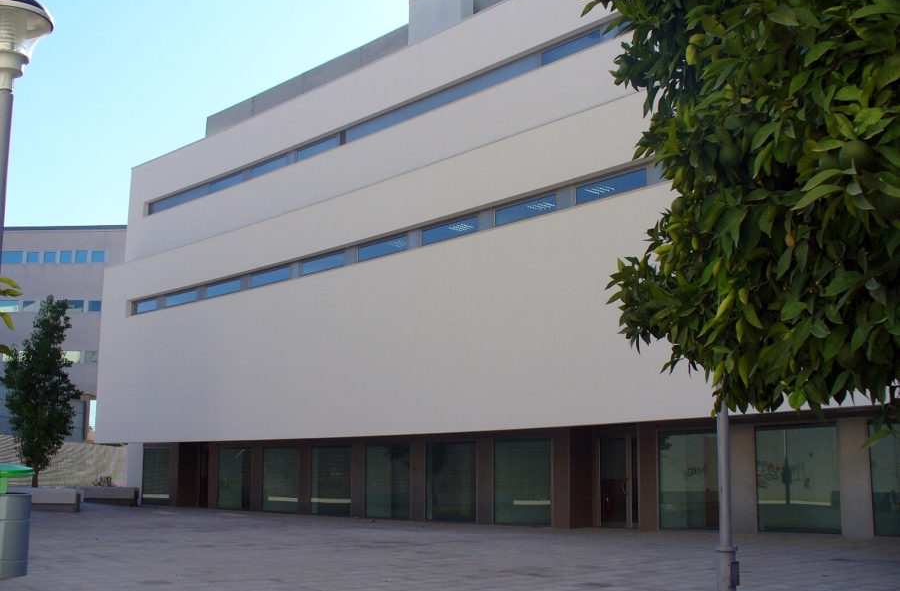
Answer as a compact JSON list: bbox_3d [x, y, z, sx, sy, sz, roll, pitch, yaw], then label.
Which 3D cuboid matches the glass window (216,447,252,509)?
[{"bbox_3d":[-8.192,6.998,36.739,0.120,2.359,2.398,11,-15,-43],"label":"glass window"}]

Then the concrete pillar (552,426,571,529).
[{"bbox_3d":[3.379,5.306,27.954,0.450,2.839,0.680,11,-15,-44],"label":"concrete pillar"}]

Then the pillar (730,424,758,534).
[{"bbox_3d":[7.432,4.574,23.967,0.450,2.674,0.713,11,-15,-44],"label":"pillar"}]

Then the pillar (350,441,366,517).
[{"bbox_3d":[-2.856,6.053,31.483,0.400,2.415,0.774,11,-15,-43],"label":"pillar"}]

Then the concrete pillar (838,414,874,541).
[{"bbox_3d":[9.389,4.161,22.053,0.450,2.728,0.731,11,-15,-44],"label":"concrete pillar"}]

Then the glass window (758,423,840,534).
[{"bbox_3d":[8.292,4.372,22.914,0.150,2.568,2.058,11,-15,-44],"label":"glass window"}]

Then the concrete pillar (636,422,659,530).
[{"bbox_3d":[4.978,4.456,23.612,0.400,2.589,0.564,11,-15,-43],"label":"concrete pillar"}]

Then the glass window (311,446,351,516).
[{"bbox_3d":[-3.996,6.263,32.501,0.120,2.341,2.180,11,-15,-43],"label":"glass window"}]

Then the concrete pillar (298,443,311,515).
[{"bbox_3d":[-5.321,6.933,36.501,0.450,2.672,0.758,11,-15,-44],"label":"concrete pillar"}]

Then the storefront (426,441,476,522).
[{"bbox_3d":[0.053,5.500,28.421,0.120,2.344,2.110,11,-15,-43],"label":"storefront"}]

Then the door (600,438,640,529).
[{"bbox_3d":[4.455,4.896,25.167,0.100,2.333,1.207,11,-15,-43],"label":"door"}]

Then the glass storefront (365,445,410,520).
[{"bbox_3d":[-1.950,5.887,30.437,0.120,2.334,2.178,11,-15,-43],"label":"glass storefront"}]

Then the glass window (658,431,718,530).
[{"bbox_3d":[6.296,4.772,24.869,0.150,2.534,2.017,11,-15,-44],"label":"glass window"}]

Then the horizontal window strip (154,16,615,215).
[{"bbox_3d":[-4.563,-5.417,34.755,0.250,0.791,26.756,11,-15,-43],"label":"horizontal window strip"}]

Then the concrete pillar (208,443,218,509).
[{"bbox_3d":[-9.885,7.663,41.010,0.450,2.756,0.746,11,-15,-44],"label":"concrete pillar"}]

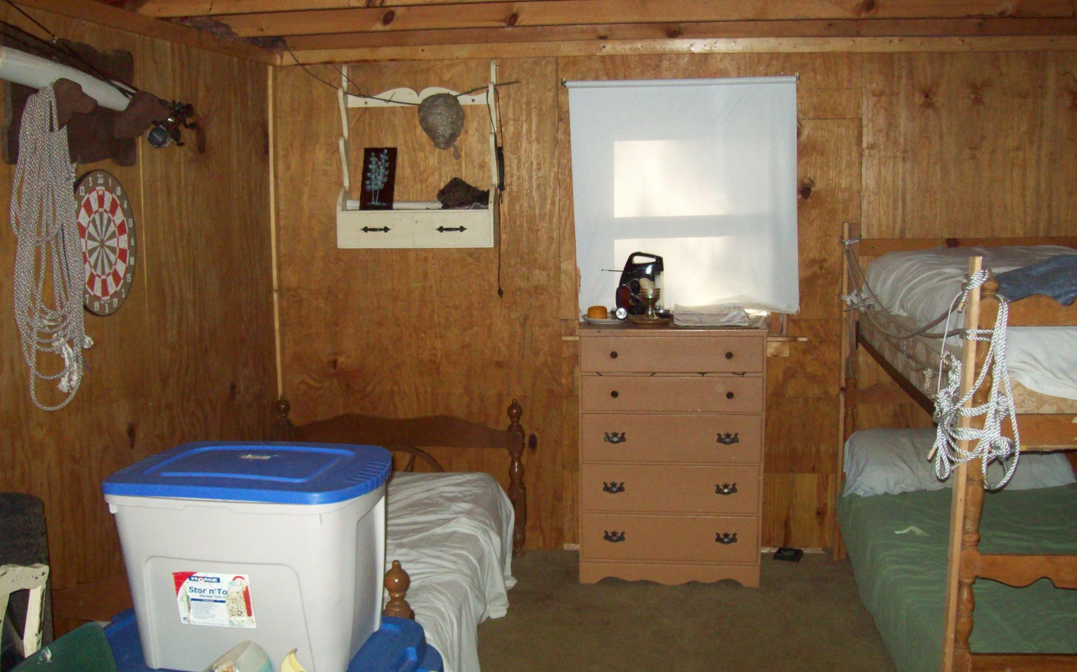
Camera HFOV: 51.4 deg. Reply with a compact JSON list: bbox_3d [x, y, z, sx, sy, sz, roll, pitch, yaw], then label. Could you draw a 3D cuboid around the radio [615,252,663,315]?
[{"bbox_3d":[0.400,-0.198,4.418,0.192,0.265,0.110,0,6,6],"label":"radio"}]

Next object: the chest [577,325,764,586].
[{"bbox_3d":[0.526,0.450,4.453,0.706,0.991,0.400,0,6,6],"label":"chest"}]

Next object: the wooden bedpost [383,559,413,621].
[{"bbox_3d":[-0.337,0.843,2.727,0.075,0.609,0.075,0,6,6],"label":"wooden bedpost"}]

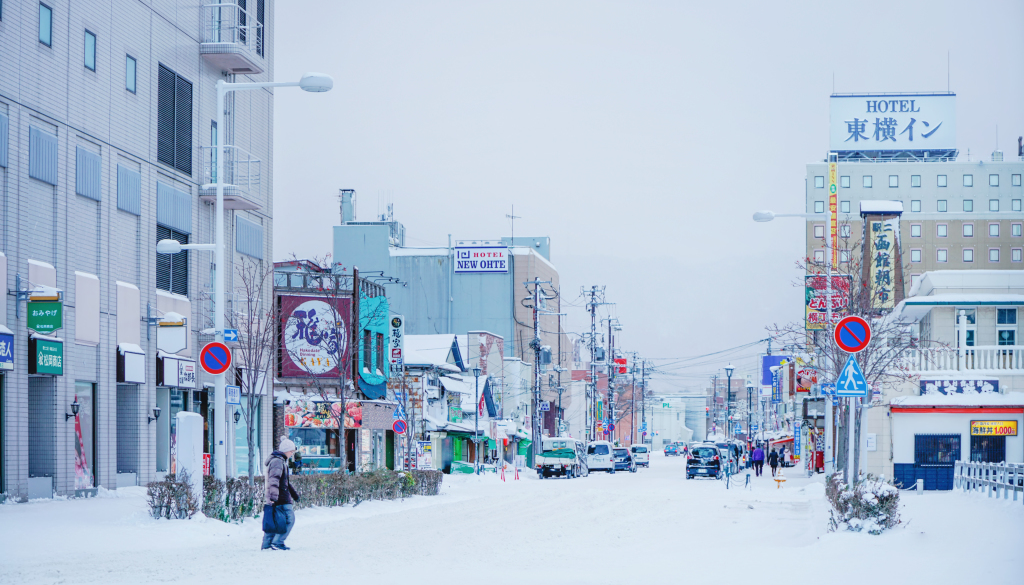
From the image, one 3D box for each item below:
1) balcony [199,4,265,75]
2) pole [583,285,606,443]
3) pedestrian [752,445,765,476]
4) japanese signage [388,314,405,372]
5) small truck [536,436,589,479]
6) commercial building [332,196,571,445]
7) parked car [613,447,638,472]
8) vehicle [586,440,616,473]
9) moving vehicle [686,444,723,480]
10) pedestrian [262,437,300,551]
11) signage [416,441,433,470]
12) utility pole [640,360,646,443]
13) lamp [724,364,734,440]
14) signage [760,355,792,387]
[{"bbox_3d":[-9.248,-8.417,65.918,1.270,1.650,3.100,0,-4,7],"label":"balcony"},{"bbox_3d":[6.164,6.128,149.489,1.800,13.200,0.700,0,-4,7],"label":"pole"},{"bbox_3d":[13.245,9.050,107.065,0.600,1.700,0.400,-1,-4,7],"label":"pedestrian"},{"bbox_3d":[-4.802,2.147,83.000,0.620,2.450,0.250,-1,-4,7],"label":"japanese signage"},{"bbox_3d":[2.383,7.968,95.300,1.770,1.970,4.800,0,-4,7],"label":"small truck"},{"bbox_3d":[-3.395,4.367,141.030,11.400,16.200,34.000,-1,-4,7],"label":"commercial building"},{"bbox_3d":[7.340,11.223,133.690,1.700,1.650,4.300,-1,-4,7],"label":"parked car"},{"bbox_3d":[5.883,10.676,128.851,1.700,2.020,4.600,-1,-4,7],"label":"vehicle"},{"bbox_3d":[9.503,8.367,98.300,1.670,1.600,3.700,0,-4,7],"label":"moving vehicle"},{"bbox_3d":[-3.519,3.076,30.400,0.500,1.690,0.500,-1,-5,13],"label":"pedestrian"},{"bbox_3d":[-4.218,7.882,96.000,0.720,1.420,0.100,0,-4,-4],"label":"signage"},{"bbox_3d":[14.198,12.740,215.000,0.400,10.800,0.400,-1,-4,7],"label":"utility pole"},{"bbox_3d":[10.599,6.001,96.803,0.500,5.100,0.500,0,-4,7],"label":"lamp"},{"bbox_3d":[21.610,6.467,163.000,2.500,2.650,0.300,0,-4,7],"label":"signage"}]

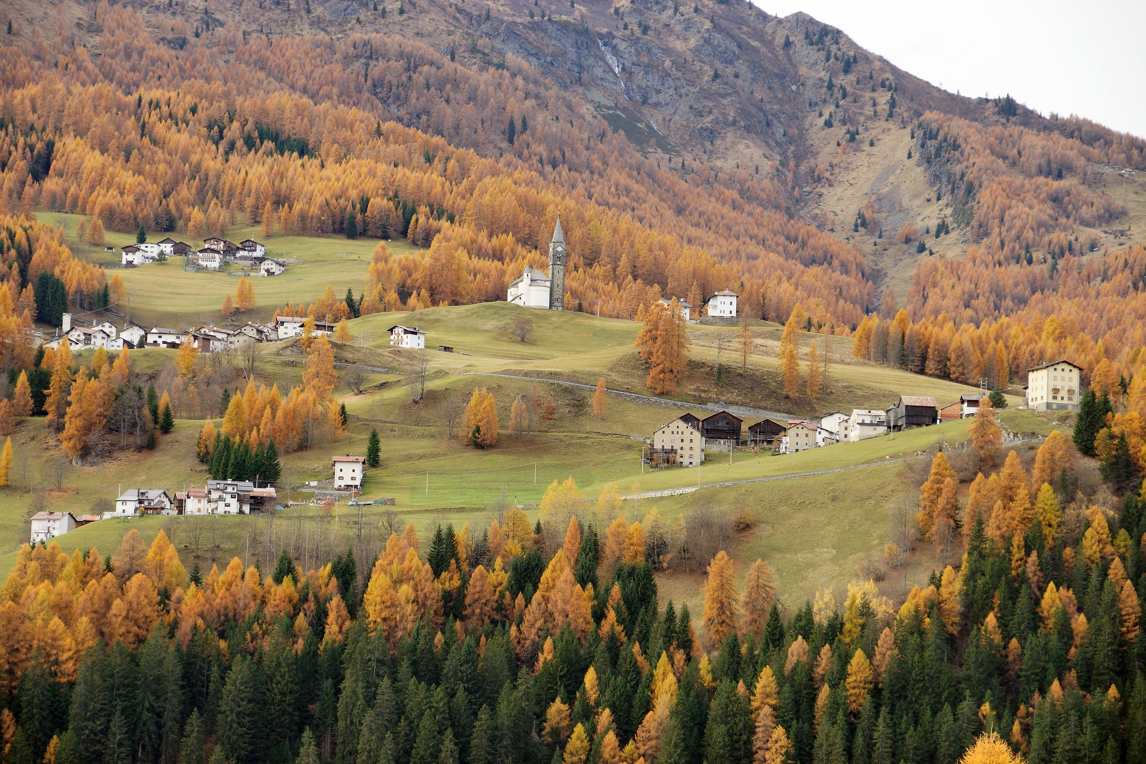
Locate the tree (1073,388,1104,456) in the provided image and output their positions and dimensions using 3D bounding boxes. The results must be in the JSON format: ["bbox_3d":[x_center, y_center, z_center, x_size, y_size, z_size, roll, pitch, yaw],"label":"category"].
[{"bbox_3d":[148.000,11.440,960.000,8.480,19.090,8.480,1,-6,0],"label":"tree"}]

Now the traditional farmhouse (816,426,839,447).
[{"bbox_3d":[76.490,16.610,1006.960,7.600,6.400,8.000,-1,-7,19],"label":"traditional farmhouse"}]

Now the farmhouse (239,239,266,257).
[{"bbox_3d":[-157.380,-65.730,1641.160,10.000,8.400,10.000,-1,-7,22],"label":"farmhouse"}]

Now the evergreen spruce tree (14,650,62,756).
[{"bbox_3d":[-131.250,78.890,820.000,10.230,28.570,10.230,2,-5,0],"label":"evergreen spruce tree"}]

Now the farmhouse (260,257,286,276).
[{"bbox_3d":[-147.380,-56.540,1642.430,8.800,8.600,11.000,-2,-8,24],"label":"farmhouse"}]

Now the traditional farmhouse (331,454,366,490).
[{"bbox_3d":[-74.460,30.220,1110.000,10.790,10.700,10.000,2,-6,-3],"label":"traditional farmhouse"}]

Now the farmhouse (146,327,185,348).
[{"bbox_3d":[-170.640,-18.570,1400.000,15.500,8.300,10.000,2,-5,-10],"label":"farmhouse"}]

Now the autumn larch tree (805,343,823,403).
[{"bbox_3d":[79.050,-3.370,1095.000,5.690,19.460,5.690,1,-6,0],"label":"autumn larch tree"}]

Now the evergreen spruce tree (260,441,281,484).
[{"bbox_3d":[-97.180,25.800,1075.000,6.500,14.600,6.500,0,-5,0],"label":"evergreen spruce tree"}]

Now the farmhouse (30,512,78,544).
[{"bbox_3d":[-164.100,45.890,1056.350,11.000,10.200,11.000,-2,-7,23],"label":"farmhouse"}]

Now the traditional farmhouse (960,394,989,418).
[{"bbox_3d":[125.680,7.300,1045.000,8.000,7.300,7.500,1,-5,-12],"label":"traditional farmhouse"}]

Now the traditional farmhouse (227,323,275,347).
[{"bbox_3d":[-139.600,-20.370,1450.000,17.000,9.500,13.500,0,-6,14],"label":"traditional farmhouse"}]

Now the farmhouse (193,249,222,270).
[{"bbox_3d":[-178.690,-60.160,1639.190,11.800,9.800,11.000,1,-7,4],"label":"farmhouse"}]

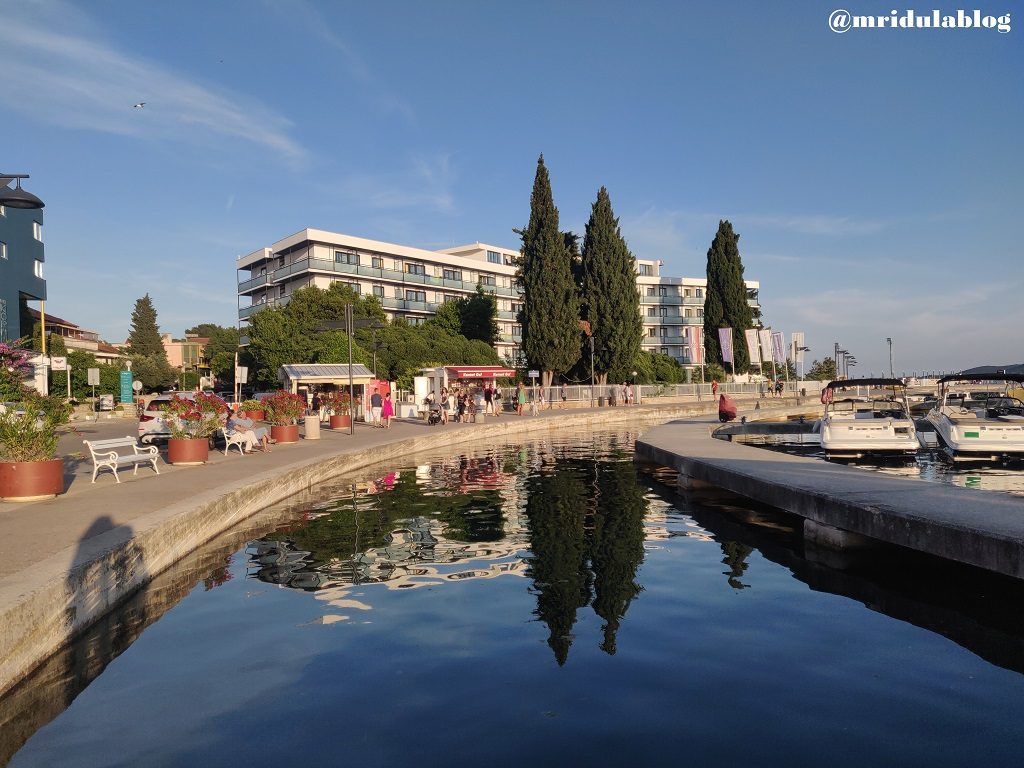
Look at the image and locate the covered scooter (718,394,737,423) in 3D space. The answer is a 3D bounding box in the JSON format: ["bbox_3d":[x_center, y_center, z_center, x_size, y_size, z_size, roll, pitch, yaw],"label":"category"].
[{"bbox_3d":[8.888,1.002,30.500,0.600,1.140,1.600,-2,0,29],"label":"covered scooter"}]

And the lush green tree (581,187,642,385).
[{"bbox_3d":[8.264,-7.965,63.000,5.000,17.600,4.900,-1,0,0],"label":"lush green tree"}]

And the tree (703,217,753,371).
[{"bbox_3d":[23.659,-8.708,81.000,5.200,18.400,5.100,-1,0,0],"label":"tree"}]

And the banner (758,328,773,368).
[{"bbox_3d":[26.104,-3.854,76.000,1.350,3.300,0.200,-1,0,18],"label":"banner"}]

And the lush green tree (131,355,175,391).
[{"bbox_3d":[-29.168,-0.852,60.000,3.600,3.300,3.500,-1,0,-24],"label":"lush green tree"}]

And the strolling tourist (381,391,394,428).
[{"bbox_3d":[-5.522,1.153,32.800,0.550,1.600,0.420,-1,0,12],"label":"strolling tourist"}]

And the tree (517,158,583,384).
[{"bbox_3d":[2.928,-8.950,61.000,5.000,19.600,4.900,-1,0,0],"label":"tree"}]

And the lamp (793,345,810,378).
[{"bbox_3d":[26.529,-1.379,68.000,1.500,5.000,0.500,-1,0,30],"label":"lamp"}]

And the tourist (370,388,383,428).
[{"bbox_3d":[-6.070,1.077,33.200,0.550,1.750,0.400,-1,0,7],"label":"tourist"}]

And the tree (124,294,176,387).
[{"bbox_3d":[-36.765,-4.209,75.000,4.500,10.000,4.500,-1,0,-12],"label":"tree"}]

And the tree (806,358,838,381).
[{"bbox_3d":[41.920,-1.420,100.000,4.400,4.300,4.300,-1,0,0],"label":"tree"}]

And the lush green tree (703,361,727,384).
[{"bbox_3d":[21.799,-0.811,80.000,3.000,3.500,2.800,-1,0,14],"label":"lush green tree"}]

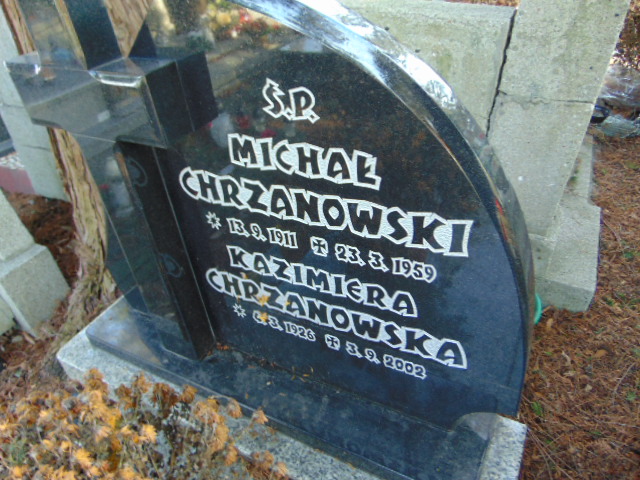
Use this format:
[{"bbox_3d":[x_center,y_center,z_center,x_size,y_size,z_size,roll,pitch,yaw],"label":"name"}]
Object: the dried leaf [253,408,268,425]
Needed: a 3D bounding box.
[{"bbox_3d":[-0.120,0.355,0.930,0.031,0.029,0.025,-3,37,3],"label":"dried leaf"}]

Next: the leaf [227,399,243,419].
[{"bbox_3d":[-0.171,0.338,0.925,0.030,0.034,0.026,-3,37,3],"label":"leaf"}]

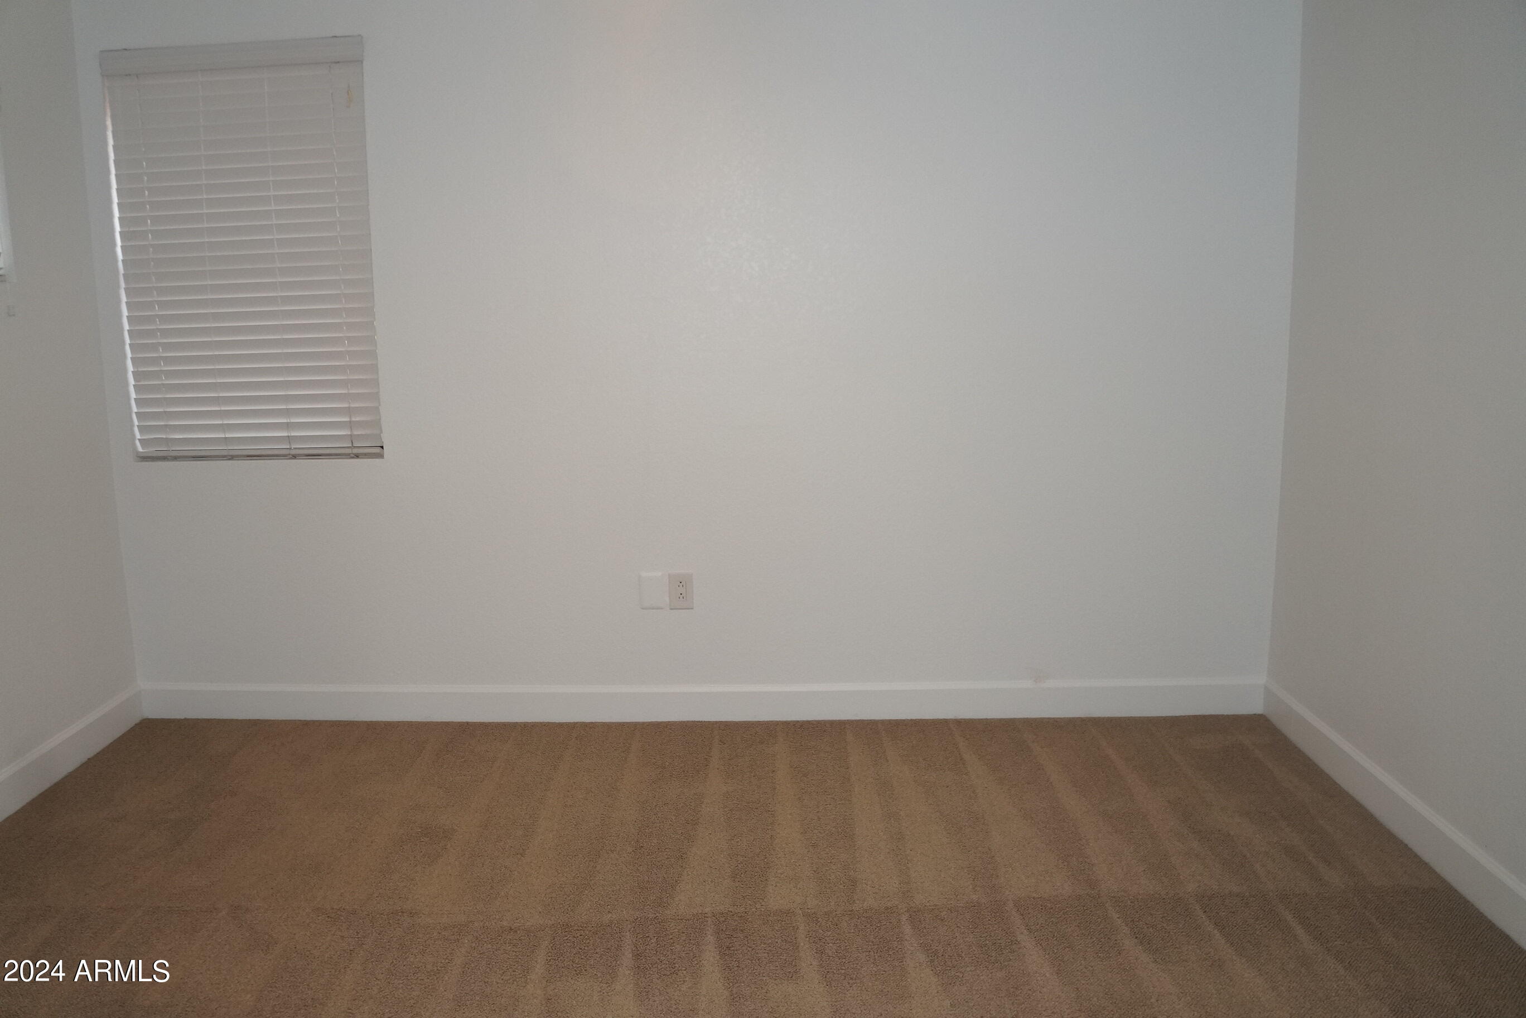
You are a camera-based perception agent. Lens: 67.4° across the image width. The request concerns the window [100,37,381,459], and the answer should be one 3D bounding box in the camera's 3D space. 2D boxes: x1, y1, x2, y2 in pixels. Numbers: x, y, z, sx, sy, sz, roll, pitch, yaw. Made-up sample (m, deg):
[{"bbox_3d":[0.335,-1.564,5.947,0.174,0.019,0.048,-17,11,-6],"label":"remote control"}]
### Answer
[{"bbox_3d":[-1.546,-0.749,3.419,0.775,1.216,0.070,-1,10,2],"label":"window"}]

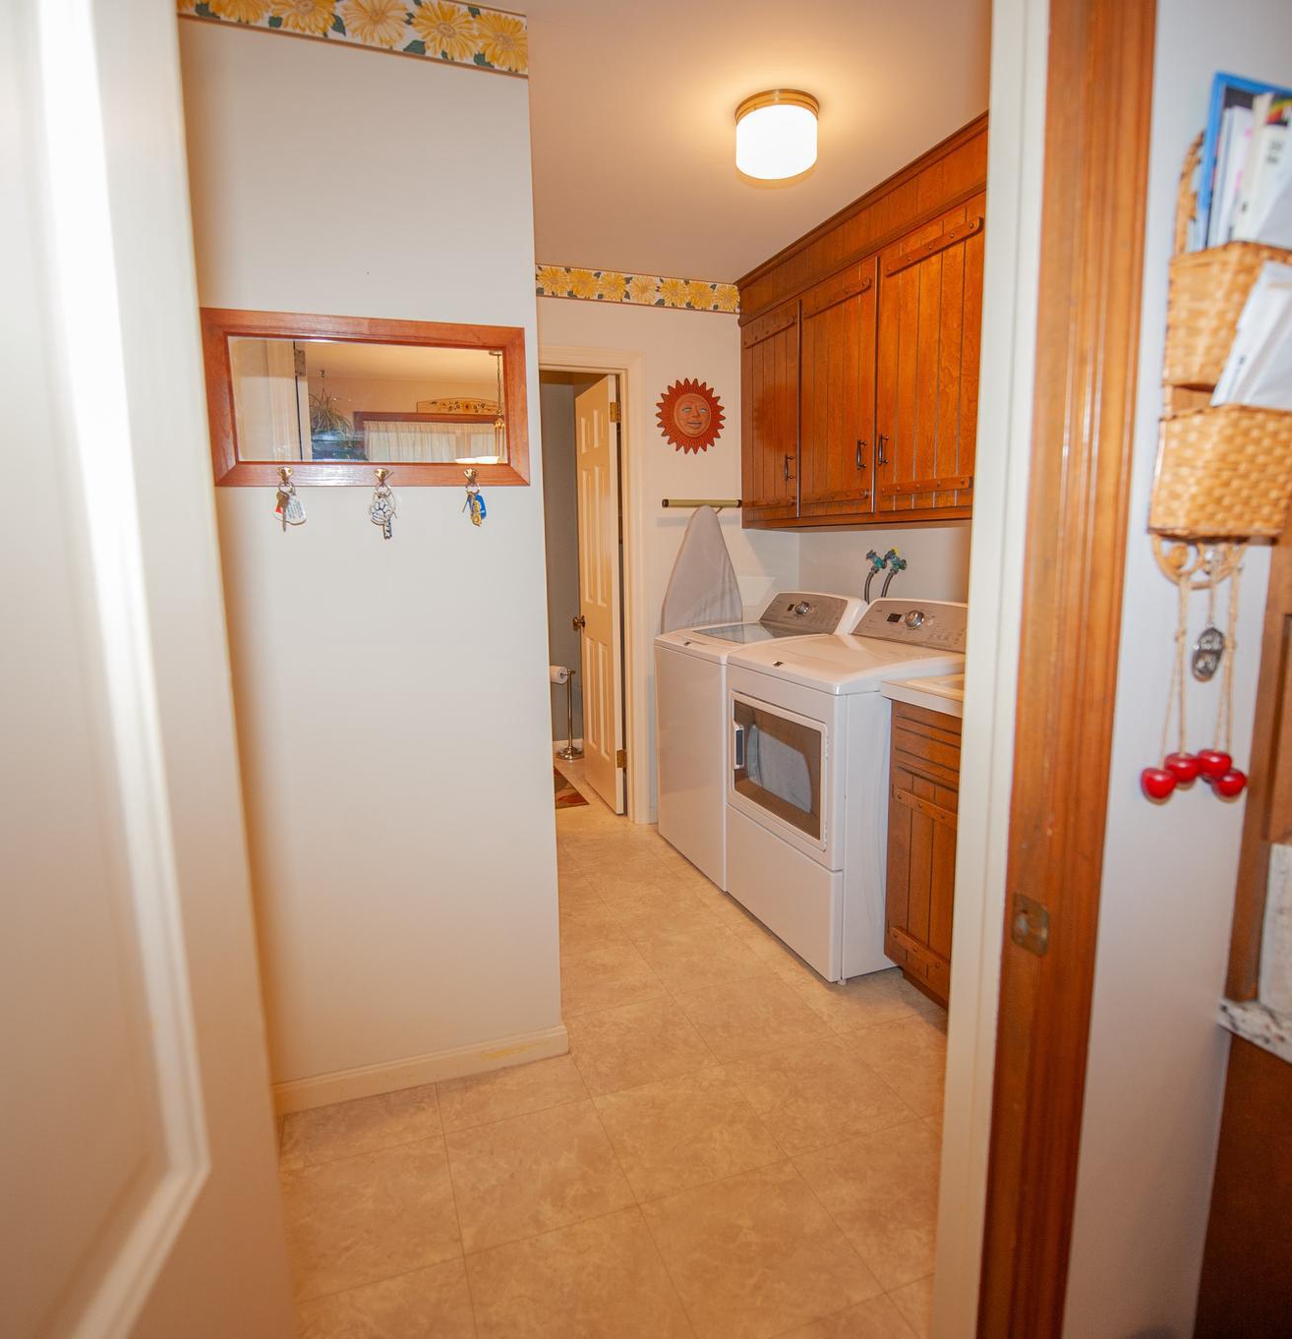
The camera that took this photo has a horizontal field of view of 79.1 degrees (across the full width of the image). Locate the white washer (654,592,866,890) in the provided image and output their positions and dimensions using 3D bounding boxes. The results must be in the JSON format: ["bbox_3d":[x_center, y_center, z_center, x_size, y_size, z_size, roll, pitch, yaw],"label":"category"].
[{"bbox_3d":[0.478,0.251,3.275,0.655,1.080,0.690,-4,9,-19],"label":"white washer"}]

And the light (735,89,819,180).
[{"bbox_3d":[0.359,-1.452,2.133,0.225,0.120,0.225,-1,9,0],"label":"light"}]

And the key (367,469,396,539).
[{"bbox_3d":[-0.571,-0.357,1.690,0.060,0.145,0.028,-4,8,-20],"label":"key"}]

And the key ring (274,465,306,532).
[{"bbox_3d":[-0.738,-0.353,1.620,0.058,0.134,0.035,-4,8,-19],"label":"key ring"}]

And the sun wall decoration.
[{"bbox_3d":[0.199,-1.124,3.480,0.320,0.320,0.040,-4,9,-20],"label":"sun wall decoration"}]

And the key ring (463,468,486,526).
[{"bbox_3d":[-0.382,-0.384,1.743,0.052,0.134,0.035,-4,9,-20],"label":"key ring"}]

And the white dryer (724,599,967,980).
[{"bbox_3d":[0.748,0.338,2.643,0.700,1.080,0.705,-4,9,-20],"label":"white dryer"}]

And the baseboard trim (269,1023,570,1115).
[{"bbox_3d":[-0.549,0.989,1.912,0.759,0.082,0.018,-4,9,-20],"label":"baseboard trim"}]

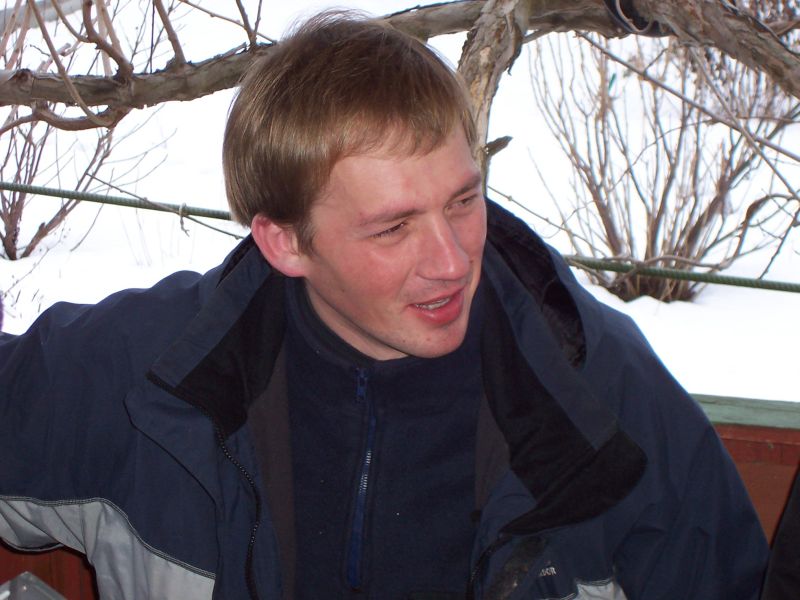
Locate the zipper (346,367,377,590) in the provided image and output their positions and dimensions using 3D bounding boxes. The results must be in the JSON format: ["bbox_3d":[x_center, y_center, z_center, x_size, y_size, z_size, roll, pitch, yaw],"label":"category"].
[{"bbox_3d":[-0.030,0.138,1.980,0.020,0.172,0.022,3,-1,0],"label":"zipper"}]

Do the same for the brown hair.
[{"bbox_3d":[-0.039,-0.126,1.970,0.182,0.170,0.213,-20,27,-32],"label":"brown hair"}]

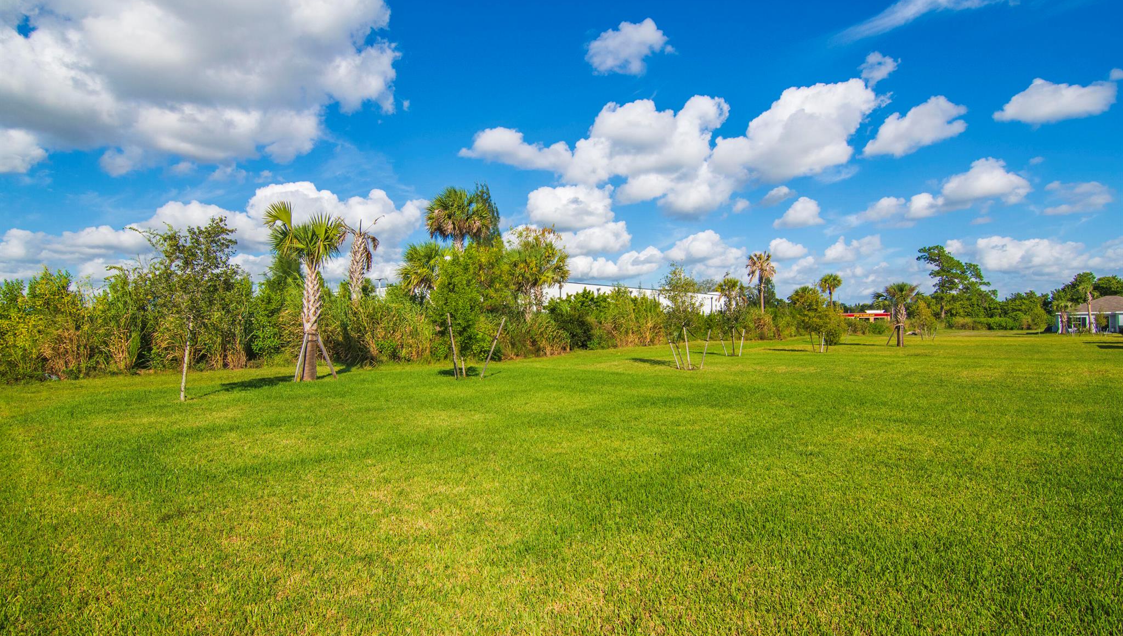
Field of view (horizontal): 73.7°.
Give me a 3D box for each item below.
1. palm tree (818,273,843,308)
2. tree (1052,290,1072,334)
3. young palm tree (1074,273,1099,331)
[{"bbox_3d":[30.490,-1.570,85.000,2.600,7.120,2.600,0,0,0],"label":"palm tree"},{"bbox_3d":[58.130,-0.690,87.000,2.100,5.150,2.100,0,0,0],"label":"tree"},{"bbox_3d":[60.930,-1.630,87.000,2.400,6.930,2.400,0,0,0],"label":"young palm tree"}]

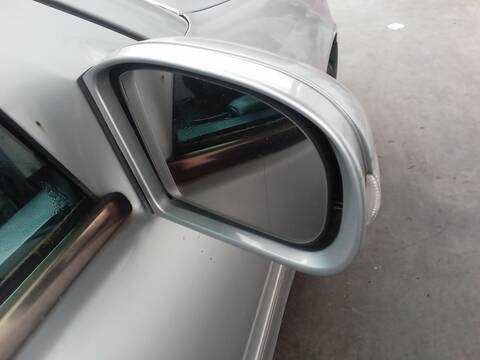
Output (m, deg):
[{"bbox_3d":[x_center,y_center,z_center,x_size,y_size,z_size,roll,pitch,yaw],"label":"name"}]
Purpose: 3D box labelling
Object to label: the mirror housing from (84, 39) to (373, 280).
[{"bbox_3d":[0.016,-0.036,0.330,0.239,0.182,0.120,18,45,18],"label":"mirror housing"}]

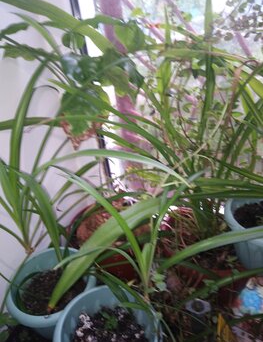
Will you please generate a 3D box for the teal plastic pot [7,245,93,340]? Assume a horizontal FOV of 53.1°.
[{"bbox_3d":[-0.156,0.283,0.571,0.173,0.150,0.173,-4,33,0],"label":"teal plastic pot"}]

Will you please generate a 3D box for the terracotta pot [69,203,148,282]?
[{"bbox_3d":[-0.052,0.205,0.687,0.196,0.155,0.196,-3,33,2],"label":"terracotta pot"}]

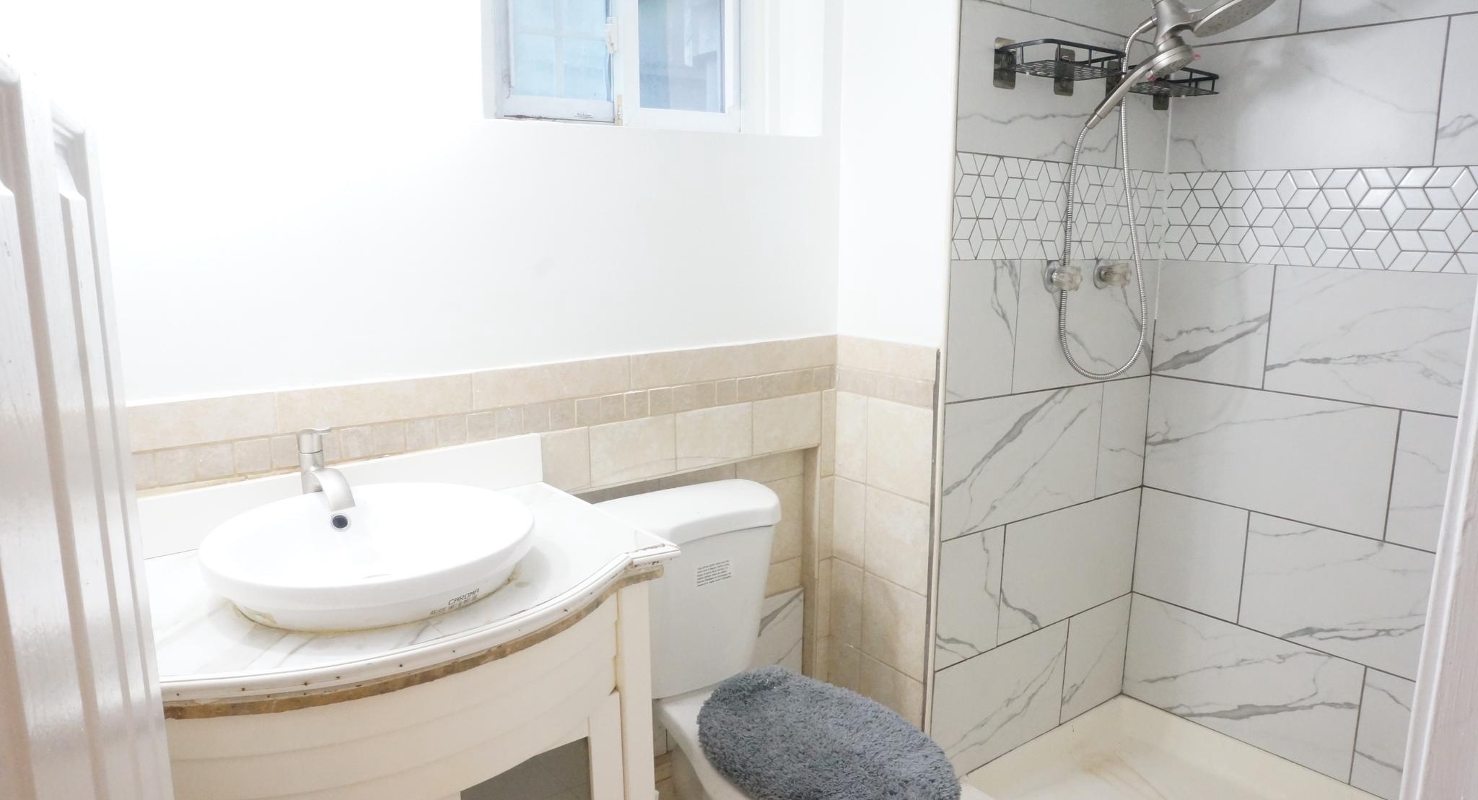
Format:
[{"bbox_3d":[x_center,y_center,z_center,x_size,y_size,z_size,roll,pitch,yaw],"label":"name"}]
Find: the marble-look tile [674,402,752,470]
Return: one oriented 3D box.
[{"bbox_3d":[-0.054,0.077,2.145,0.200,0.123,0.010,-8,14,-36],"label":"marble-look tile"}]

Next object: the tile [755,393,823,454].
[{"bbox_3d":[0.109,0.055,2.276,0.203,0.123,0.010,-8,13,-37],"label":"tile"}]

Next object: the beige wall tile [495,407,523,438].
[{"bbox_3d":[-0.433,0.042,1.848,0.053,0.053,0.010,-8,13,-37],"label":"beige wall tile"}]

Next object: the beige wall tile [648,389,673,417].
[{"bbox_3d":[-0.166,0.001,2.050,0.060,0.052,0.010,-8,13,-37],"label":"beige wall tile"}]

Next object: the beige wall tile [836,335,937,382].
[{"bbox_3d":[0.329,-0.095,2.201,0.010,0.070,0.300,-8,14,-36],"label":"beige wall tile"}]

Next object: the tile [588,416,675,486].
[{"bbox_3d":[-0.218,0.103,2.028,0.203,0.121,0.010,-8,13,-37],"label":"tile"}]

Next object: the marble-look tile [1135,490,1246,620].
[{"bbox_3d":[1.189,0.405,2.598,0.010,0.302,0.287,-8,13,-38],"label":"marble-look tile"}]

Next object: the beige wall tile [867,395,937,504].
[{"bbox_3d":[0.359,0.109,2.195,0.010,0.207,0.194,-8,14,-37],"label":"beige wall tile"}]

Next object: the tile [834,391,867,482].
[{"bbox_3d":[0.269,0.088,2.329,0.010,0.204,0.104,-8,13,-37],"label":"tile"}]

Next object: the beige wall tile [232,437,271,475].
[{"bbox_3d":[-0.763,0.087,1.543,0.052,0.053,0.010,-8,13,-38],"label":"beige wall tile"}]

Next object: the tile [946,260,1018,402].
[{"bbox_3d":[0.531,-0.152,2.153,0.232,0.306,0.010,-8,13,-38],"label":"tile"}]

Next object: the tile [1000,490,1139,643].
[{"bbox_3d":[0.858,0.413,2.526,0.607,0.304,0.010,-8,13,-38],"label":"tile"}]

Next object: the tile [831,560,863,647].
[{"bbox_3d":[0.266,0.495,2.392,0.010,0.206,0.106,-8,14,-37],"label":"tile"}]

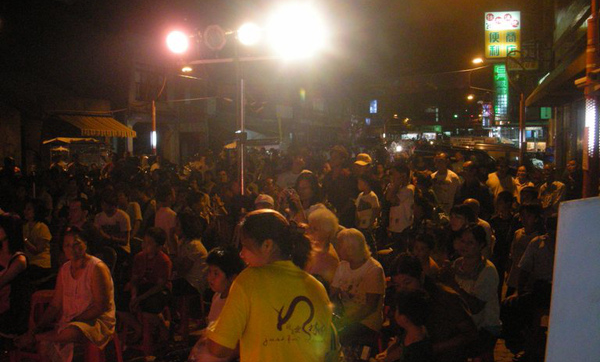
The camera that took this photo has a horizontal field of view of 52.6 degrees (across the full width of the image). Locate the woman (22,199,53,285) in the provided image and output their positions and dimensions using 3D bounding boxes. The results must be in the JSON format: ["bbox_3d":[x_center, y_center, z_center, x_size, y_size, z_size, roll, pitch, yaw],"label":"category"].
[{"bbox_3d":[-2.914,0.812,6.569,0.700,1.240,0.470,-2,4,-41],"label":"woman"}]

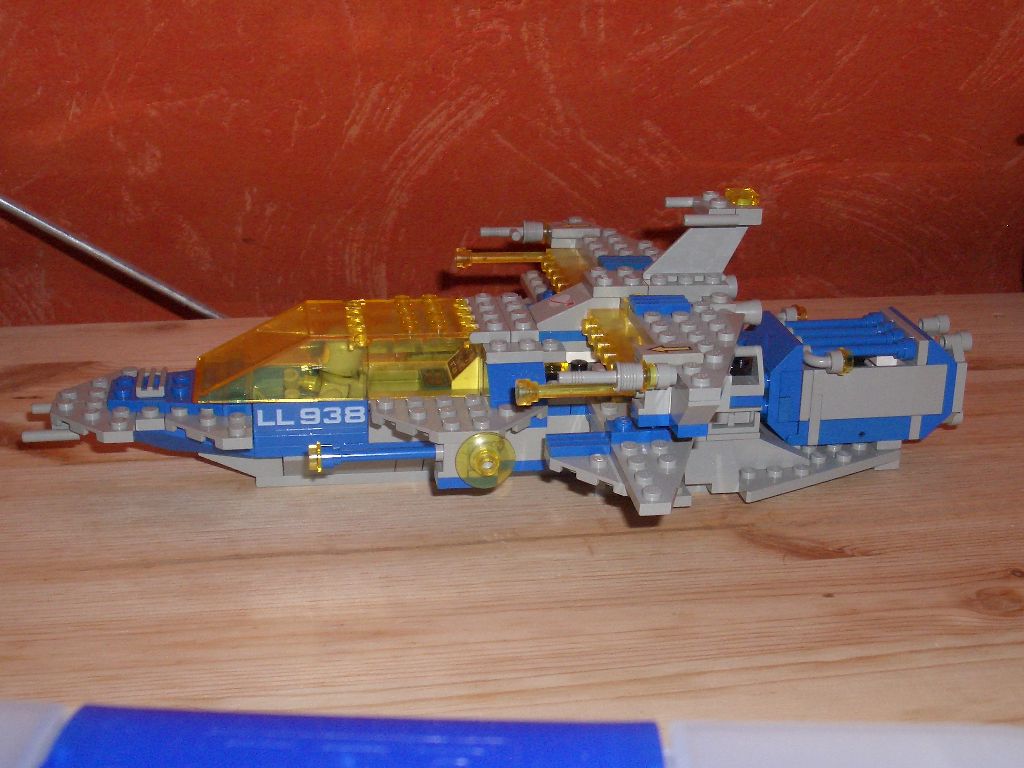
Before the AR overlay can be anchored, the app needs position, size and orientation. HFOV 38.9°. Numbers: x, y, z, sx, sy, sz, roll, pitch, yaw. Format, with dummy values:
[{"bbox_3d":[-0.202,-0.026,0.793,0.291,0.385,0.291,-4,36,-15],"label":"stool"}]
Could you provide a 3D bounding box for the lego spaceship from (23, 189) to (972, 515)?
[{"bbox_3d":[0.001,-0.016,0.426,0.282,0.082,0.165,-2,22,-9],"label":"lego spaceship"}]

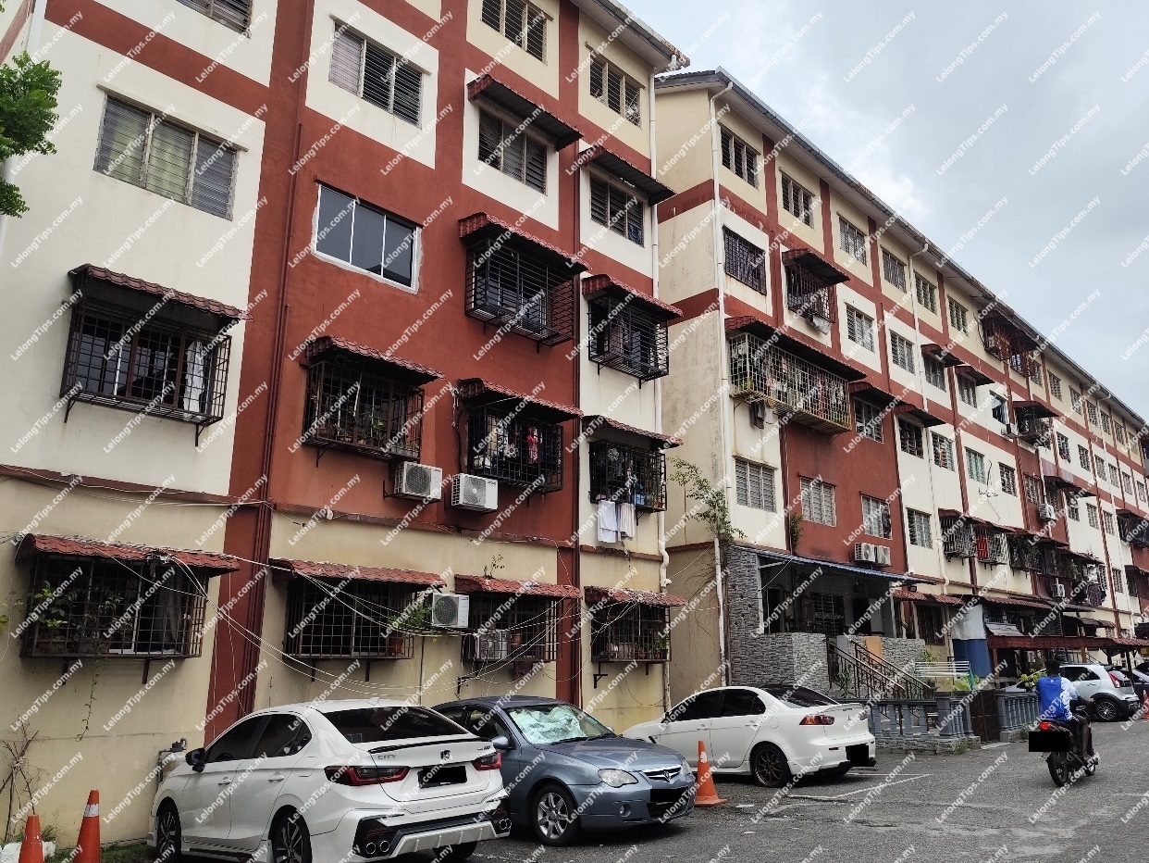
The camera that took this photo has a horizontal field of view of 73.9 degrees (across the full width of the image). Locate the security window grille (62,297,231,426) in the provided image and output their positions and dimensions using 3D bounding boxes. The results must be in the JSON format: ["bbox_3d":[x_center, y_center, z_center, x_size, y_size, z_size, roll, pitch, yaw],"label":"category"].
[{"bbox_3d":[-5.135,-0.793,9.271,1.620,1.100,0.530,15,-22,-42],"label":"security window grille"}]

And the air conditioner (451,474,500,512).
[{"bbox_3d":[-1.663,1.014,12.609,0.275,0.485,0.780,-14,-20,43],"label":"air conditioner"}]

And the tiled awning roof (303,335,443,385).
[{"bbox_3d":[-2.922,-1.042,11.354,1.830,0.270,0.800,15,-22,-42],"label":"tiled awning roof"}]

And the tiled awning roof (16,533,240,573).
[{"bbox_3d":[-4.977,1.387,8.601,2.070,0.320,0.820,15,-22,-42],"label":"tiled awning roof"}]

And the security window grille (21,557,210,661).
[{"bbox_3d":[-5.089,1.981,8.551,1.650,1.030,0.500,15,-22,-42],"label":"security window grille"}]

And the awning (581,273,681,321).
[{"bbox_3d":[1.249,-2.851,16.423,0.910,0.447,2.192,-14,-20,43],"label":"awning"}]

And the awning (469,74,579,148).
[{"bbox_3d":[-0.910,-6.240,15.093,0.700,0.350,2.470,-14,-19,42],"label":"awning"}]

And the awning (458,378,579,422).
[{"bbox_3d":[-0.890,-0.573,13.756,0.678,0.327,2.335,-14,-20,43],"label":"awning"}]

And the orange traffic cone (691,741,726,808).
[{"bbox_3d":[1.716,4.407,9.900,0.390,0.730,0.390,-7,-18,24],"label":"orange traffic cone"}]

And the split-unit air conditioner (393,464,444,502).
[{"bbox_3d":[-2.401,0.777,11.738,0.290,0.480,0.700,-14,-19,42],"label":"split-unit air conditioner"}]

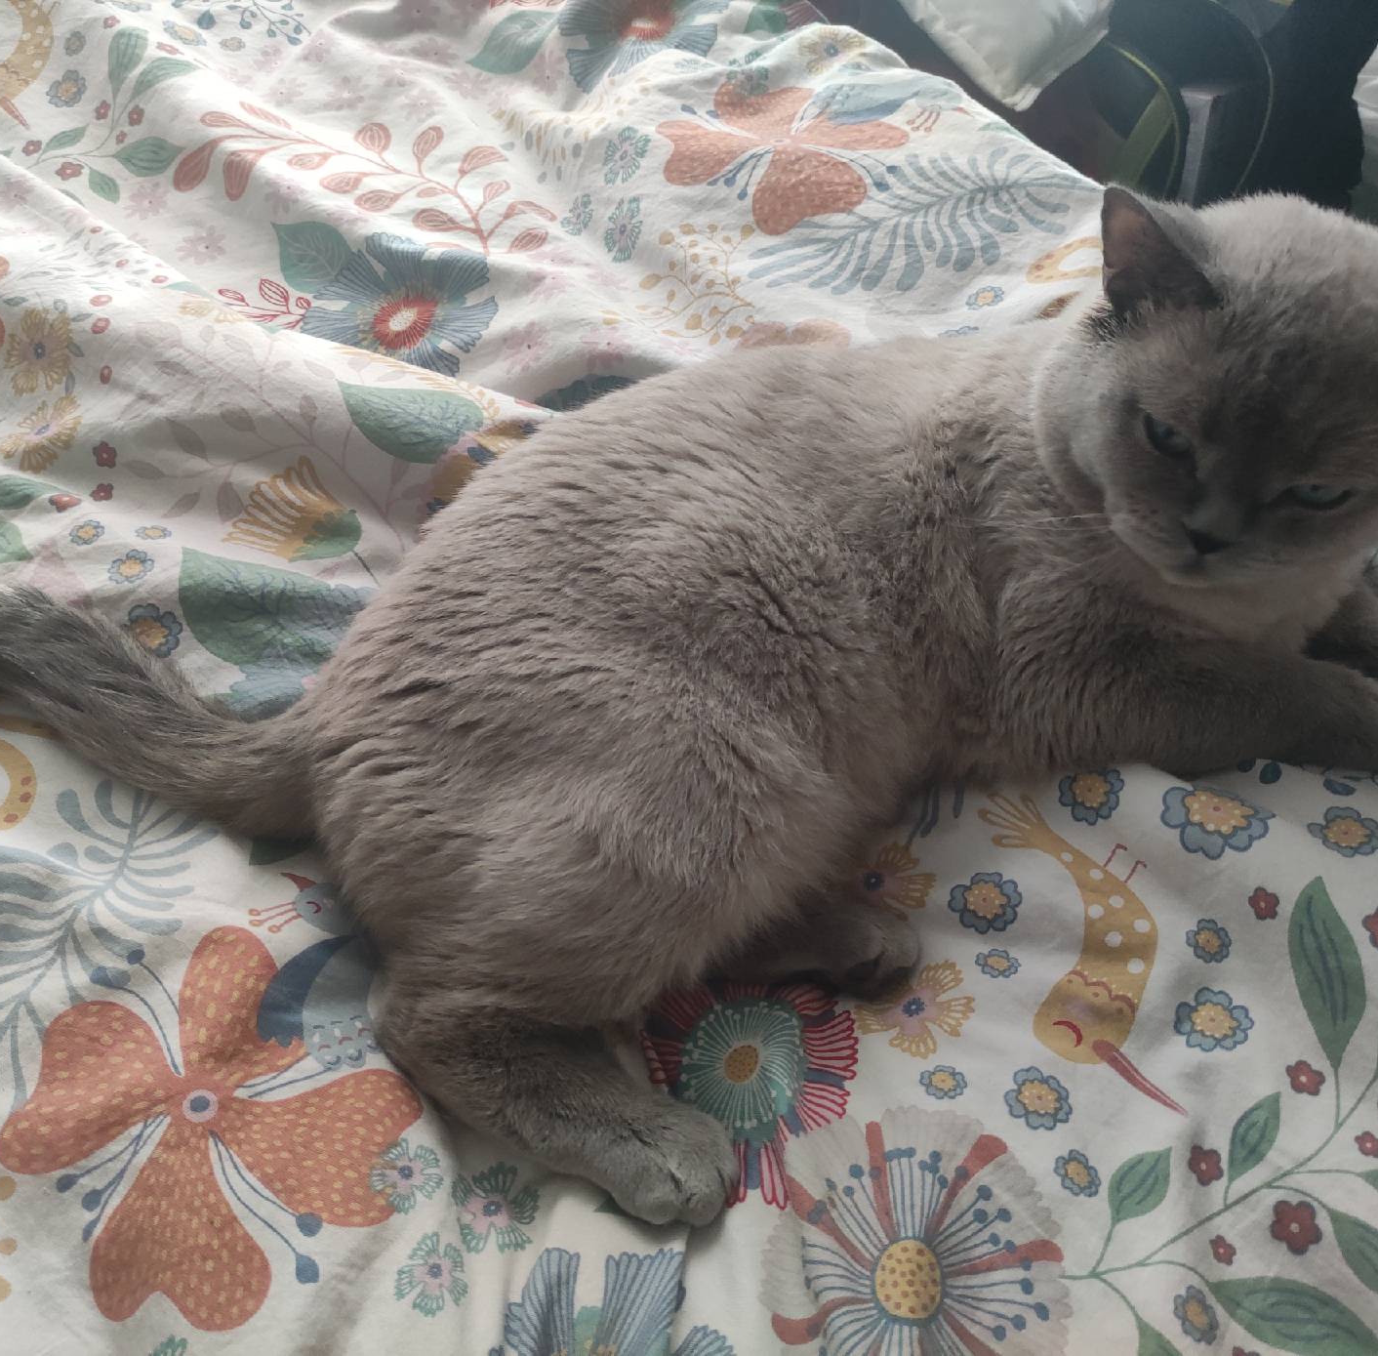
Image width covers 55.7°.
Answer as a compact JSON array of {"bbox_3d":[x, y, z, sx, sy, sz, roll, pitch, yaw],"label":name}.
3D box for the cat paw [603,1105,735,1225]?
[{"bbox_3d":[-0.006,0.158,0.423,0.042,0.029,0.035,28,57,20],"label":"cat paw"}]

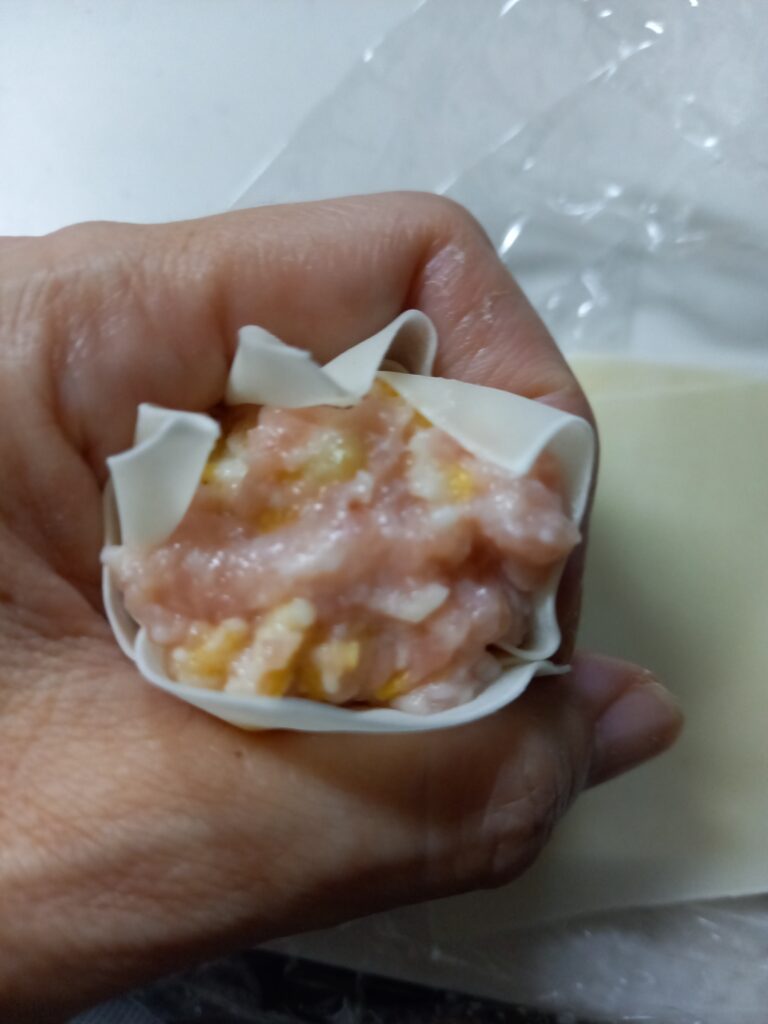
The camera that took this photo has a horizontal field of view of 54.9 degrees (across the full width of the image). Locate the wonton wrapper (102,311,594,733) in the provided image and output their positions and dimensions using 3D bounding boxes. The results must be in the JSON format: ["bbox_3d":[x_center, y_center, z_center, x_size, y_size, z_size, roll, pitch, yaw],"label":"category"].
[{"bbox_3d":[-0.005,0.004,0.109,0.060,0.037,0.053,0,75,-1],"label":"wonton wrapper"}]

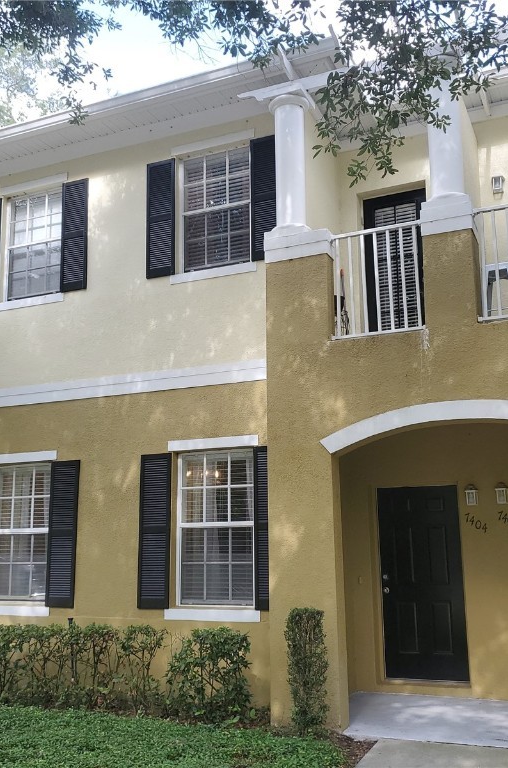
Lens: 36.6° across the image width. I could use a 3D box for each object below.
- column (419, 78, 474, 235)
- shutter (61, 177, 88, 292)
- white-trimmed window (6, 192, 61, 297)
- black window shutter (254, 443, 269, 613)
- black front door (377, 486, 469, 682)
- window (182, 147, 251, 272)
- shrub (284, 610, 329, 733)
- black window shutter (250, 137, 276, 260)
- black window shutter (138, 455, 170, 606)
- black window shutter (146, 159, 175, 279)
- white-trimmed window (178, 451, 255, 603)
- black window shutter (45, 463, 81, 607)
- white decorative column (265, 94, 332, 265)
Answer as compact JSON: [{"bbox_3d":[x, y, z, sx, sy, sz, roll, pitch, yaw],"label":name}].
[{"bbox_3d":[1.773,-2.102,7.116,0.445,1.633,0.410,-6,-12,23],"label":"column"},{"bbox_3d":[-2.142,-1.780,9.240,0.373,1.392,0.040,-6,-12,23],"label":"shutter"},{"bbox_3d":[-2.691,-1.739,9.621,0.940,1.385,0.080,-6,-12,23],"label":"white-trimmed window"},{"bbox_3d":[0.185,1.420,7.597,0.370,1.588,0.040,-6,-12,23],"label":"black window shutter"},{"bbox_3d":[1.829,2.139,8.333,0.900,2.026,0.045,-6,-12,23],"label":"black front door"},{"bbox_3d":[-0.400,-1.960,8.646,0.940,1.388,0.080,-6,-12,23],"label":"window"},{"bbox_3d":[0.448,2.396,6.417,0.347,1.005,0.340,-6,-12,23],"label":"shrub"},{"bbox_3d":[0.155,-2.001,8.264,0.370,1.396,0.040,-6,-12,23],"label":"black window shutter"},{"bbox_3d":[-1.062,1.578,8.294,0.377,1.640,0.050,-6,-13,23],"label":"black window shutter"},{"bbox_3d":[-1.083,-1.933,8.999,0.370,1.438,0.050,-6,-13,23],"label":"black window shutter"},{"bbox_3d":[-0.402,1.521,8.119,0.919,1.613,0.100,-6,-13,23],"label":"white-trimmed window"},{"bbox_3d":[-2.177,1.699,8.762,0.392,1.632,0.050,-6,-13,23],"label":"black window shutter"},{"bbox_3d":[0.453,-2.094,7.837,0.665,1.803,0.480,-6,-13,23],"label":"white decorative column"}]

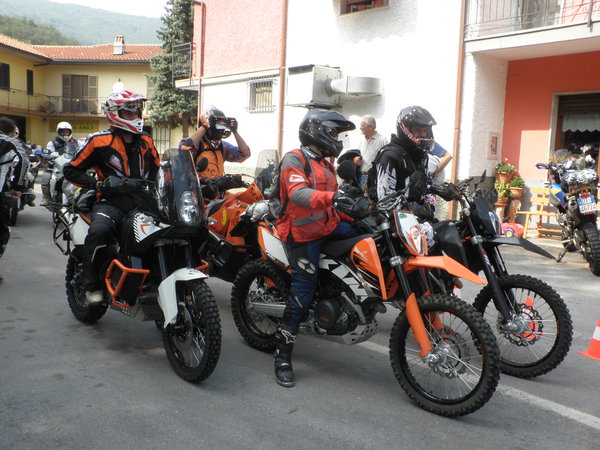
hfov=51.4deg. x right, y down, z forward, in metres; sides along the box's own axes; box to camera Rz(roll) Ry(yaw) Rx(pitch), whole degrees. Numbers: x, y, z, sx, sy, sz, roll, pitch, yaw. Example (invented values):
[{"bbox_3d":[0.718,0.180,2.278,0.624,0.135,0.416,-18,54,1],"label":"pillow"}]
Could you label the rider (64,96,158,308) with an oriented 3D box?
[{"bbox_3d":[-1.340,-0.220,4.640,0.750,1.540,0.670,-3,7,-41],"label":"rider"}]

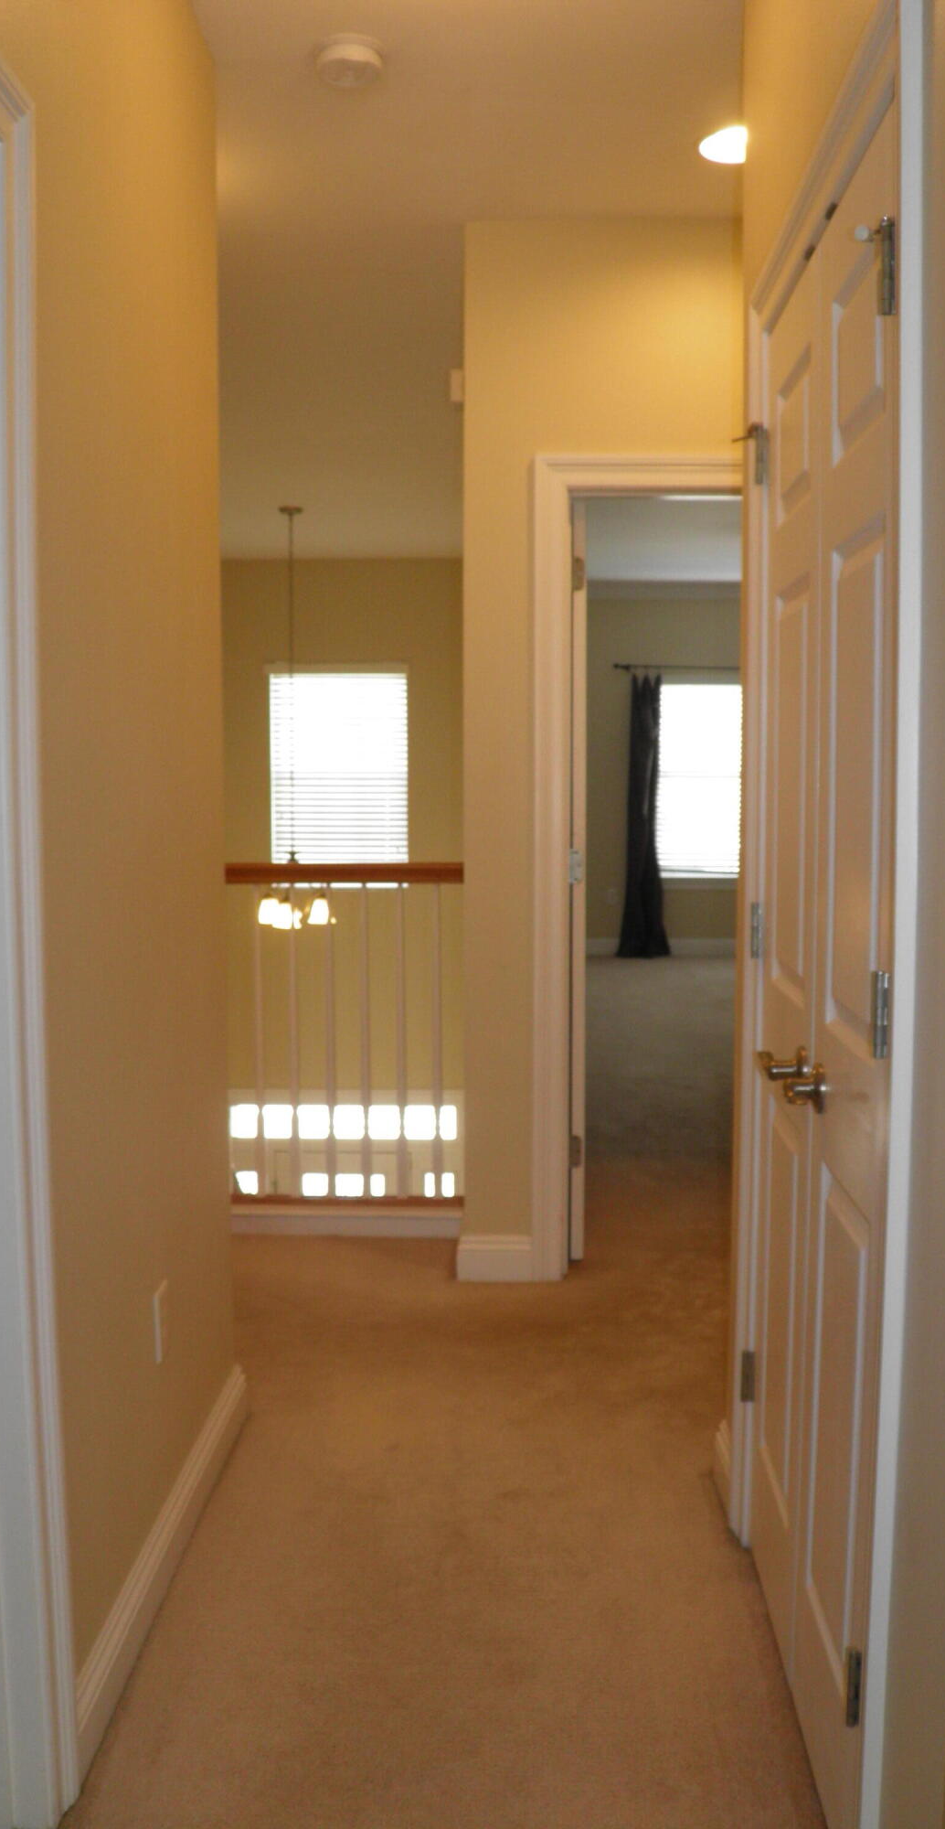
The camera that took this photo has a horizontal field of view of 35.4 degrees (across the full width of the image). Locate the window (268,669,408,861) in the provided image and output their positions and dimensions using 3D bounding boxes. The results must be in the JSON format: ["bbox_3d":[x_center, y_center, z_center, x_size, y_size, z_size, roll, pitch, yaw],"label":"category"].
[{"bbox_3d":[-0.829,-0.842,9.226,0.870,1.370,0.090,0,5,2],"label":"window"}]

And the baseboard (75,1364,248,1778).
[{"bbox_3d":[-0.485,1.015,2.467,0.018,0.115,1.130,0,5,2],"label":"baseboard"}]

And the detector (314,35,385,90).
[{"bbox_3d":[-0.230,-1.605,2.788,0.138,0.043,0.138,0,5,2],"label":"detector"}]

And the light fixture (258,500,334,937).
[{"bbox_3d":[-0.887,-0.975,7.545,0.410,2.150,0.410,0,5,2],"label":"light fixture"}]

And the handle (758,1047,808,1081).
[{"bbox_3d":[0.430,0.207,2.053,0.060,0.064,0.130,0,5,2],"label":"handle"}]

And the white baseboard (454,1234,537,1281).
[{"bbox_3d":[0.062,0.895,3.863,0.210,0.115,0.018,0,5,2],"label":"white baseboard"}]

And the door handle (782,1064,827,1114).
[{"bbox_3d":[0.421,0.220,1.884,0.060,0.064,0.130,0,5,2],"label":"door handle"}]

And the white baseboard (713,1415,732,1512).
[{"bbox_3d":[0.451,0.991,2.674,0.016,0.115,0.190,0,5,2],"label":"white baseboard"}]

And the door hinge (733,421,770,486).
[{"bbox_3d":[0.443,-0.732,2.349,0.052,0.100,0.030,0,5,2],"label":"door hinge"}]

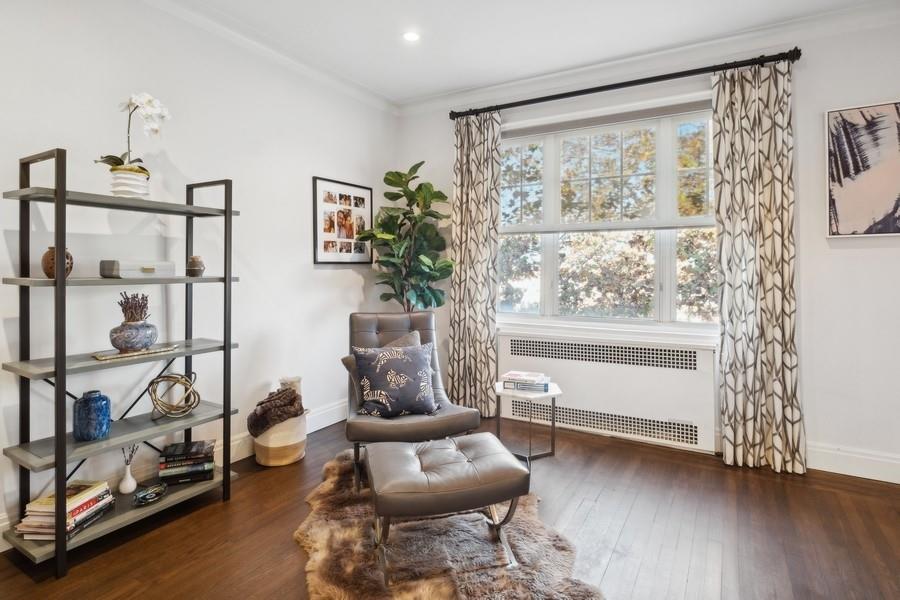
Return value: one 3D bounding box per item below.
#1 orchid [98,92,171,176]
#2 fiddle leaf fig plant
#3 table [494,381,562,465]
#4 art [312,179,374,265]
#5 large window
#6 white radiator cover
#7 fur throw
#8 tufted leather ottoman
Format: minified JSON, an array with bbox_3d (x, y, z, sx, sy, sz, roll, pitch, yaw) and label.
[{"bbox_3d":[-1.525,-0.802,2.180,0.290,0.380,0.200,-3,4,-41],"label":"orchid"},{"bbox_3d":[-0.310,-0.058,3.600,0.740,2.060,0.680,0,3,-6],"label":"fiddle leaf fig plant"},{"bbox_3d":[0.510,0.803,2.940,0.420,0.455,0.440,0,3,0],"label":"table"},{"bbox_3d":[-0.869,-0.633,3.733,0.030,0.675,0.700,2,4,28],"label":"art"},{"bbox_3d":[1.120,-0.589,3.416,1.600,1.450,0.100,2,4,28],"label":"large window"},{"bbox_3d":[1.115,0.640,3.418,1.570,0.710,0.150,2,4,28],"label":"white radiator cover"},{"bbox_3d":[-1.117,0.714,2.880,0.330,0.280,0.280,-2,4,-30],"label":"fur throw"},{"bbox_3d":[-0.036,0.893,2.110,0.660,0.390,0.520,-1,3,-15],"label":"tufted leather ottoman"}]

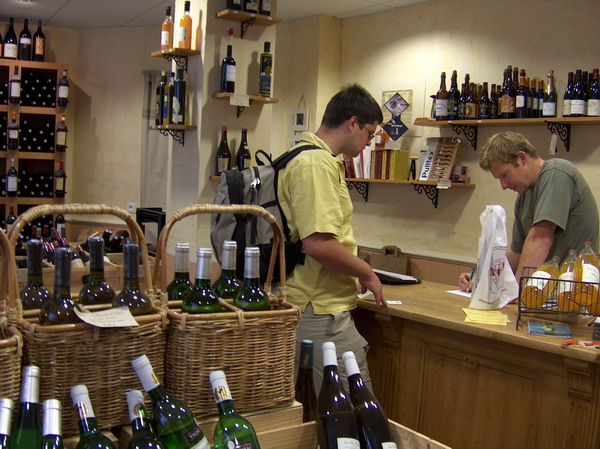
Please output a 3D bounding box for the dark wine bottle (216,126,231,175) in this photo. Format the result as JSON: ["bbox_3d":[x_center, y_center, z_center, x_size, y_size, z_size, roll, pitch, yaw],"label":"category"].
[{"bbox_3d":[-0.451,-0.430,3.790,0.084,0.292,0.084,2,4,-10],"label":"dark wine bottle"}]

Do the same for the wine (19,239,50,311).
[{"bbox_3d":[-0.541,0.183,1.302,0.077,0.305,0.077,3,5,0],"label":"wine"}]

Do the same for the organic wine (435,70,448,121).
[{"bbox_3d":[0.905,-0.825,4.100,0.079,0.310,0.079,-2,7,-45],"label":"organic wine"}]

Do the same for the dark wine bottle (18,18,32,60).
[{"bbox_3d":[-2.215,-1.491,5.180,0.095,0.336,0.095,2,4,-15],"label":"dark wine bottle"}]

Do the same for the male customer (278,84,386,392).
[{"bbox_3d":[0.107,0.352,2.407,0.420,1.740,0.500,1,5,-22],"label":"male customer"}]

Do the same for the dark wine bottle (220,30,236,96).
[{"bbox_3d":[-0.411,-0.954,3.740,0.082,0.372,0.082,3,5,0],"label":"dark wine bottle"}]

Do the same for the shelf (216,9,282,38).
[{"bbox_3d":[-0.303,-1.176,3.845,0.385,0.118,0.160,0,4,-32],"label":"shelf"}]

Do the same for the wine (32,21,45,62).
[{"bbox_3d":[-2.119,-1.490,5.210,0.095,0.333,0.095,2,4,-15],"label":"wine"}]

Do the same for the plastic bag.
[{"bbox_3d":[0.755,0.127,2.500,0.178,0.395,0.115,3,4,3],"label":"plastic bag"}]

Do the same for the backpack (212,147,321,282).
[{"bbox_3d":[-0.140,-0.029,2.330,0.280,0.480,0.320,1,5,-22],"label":"backpack"}]

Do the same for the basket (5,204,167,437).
[{"bbox_3d":[-0.443,0.171,1.313,0.270,0.420,0.225,0,6,-34],"label":"basket"}]

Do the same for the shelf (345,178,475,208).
[{"bbox_3d":[0.689,-0.224,4.714,0.260,0.178,1.200,-1,5,-43],"label":"shelf"}]

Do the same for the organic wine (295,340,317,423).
[{"bbox_3d":[0.010,0.431,1.523,0.077,0.320,0.077,3,5,0],"label":"organic wine"}]

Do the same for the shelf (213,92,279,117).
[{"bbox_3d":[-0.313,-0.701,3.847,0.375,0.120,0.165,0,5,-30],"label":"shelf"}]

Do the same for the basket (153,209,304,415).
[{"bbox_3d":[-0.172,0.165,1.393,0.270,0.420,0.225,0,5,-29],"label":"basket"}]

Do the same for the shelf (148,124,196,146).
[{"bbox_3d":[-0.775,-0.528,3.894,0.165,0.120,0.320,0,5,-38],"label":"shelf"}]

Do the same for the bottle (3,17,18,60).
[{"bbox_3d":[-2.319,-1.494,5.150,0.103,0.331,0.103,2,4,-15],"label":"bottle"}]

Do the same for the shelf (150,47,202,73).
[{"bbox_3d":[-0.754,-0.982,3.879,0.158,0.115,0.360,0,6,-34],"label":"shelf"}]

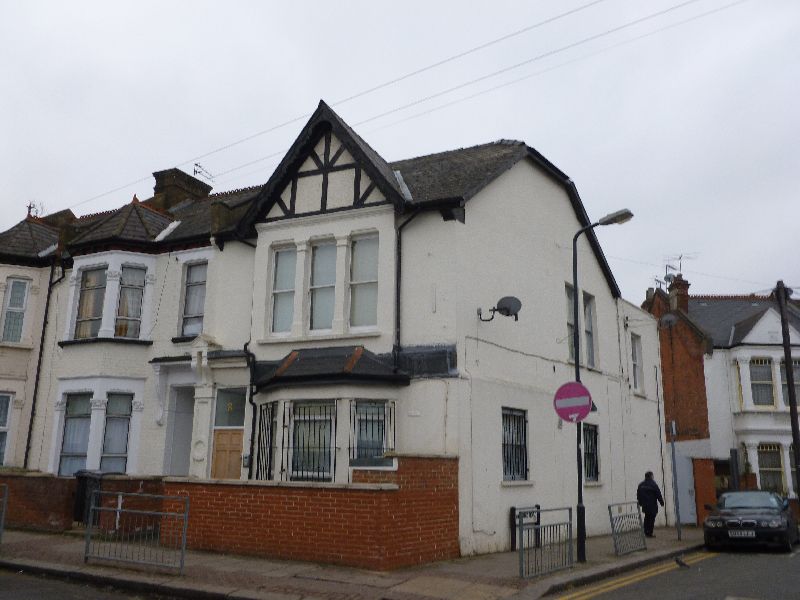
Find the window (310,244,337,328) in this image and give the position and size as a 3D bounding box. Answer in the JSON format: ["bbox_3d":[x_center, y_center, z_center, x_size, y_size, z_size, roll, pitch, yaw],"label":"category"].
[{"bbox_3d":[-1.627,-0.293,13.764,0.670,1.920,0.200,-5,-15,23],"label":"window"}]

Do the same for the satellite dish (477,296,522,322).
[{"bbox_3d":[2.007,0.191,12.991,0.820,0.440,0.450,-9,-17,33],"label":"satellite dish"}]

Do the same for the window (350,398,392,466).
[{"bbox_3d":[-0.540,2.604,12.125,0.870,1.440,0.200,7,-15,-23],"label":"window"}]

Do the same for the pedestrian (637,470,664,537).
[{"bbox_3d":[6.753,5.515,17.500,0.560,1.690,0.400,-9,-17,35],"label":"pedestrian"}]

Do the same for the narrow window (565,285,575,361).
[{"bbox_3d":[4.416,0.608,16.534,0.150,2.004,0.636,-10,-18,39],"label":"narrow window"}]

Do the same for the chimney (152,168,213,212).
[{"bbox_3d":[-6.287,-2.837,18.608,0.789,1.250,1.577,-5,-15,23],"label":"chimney"}]

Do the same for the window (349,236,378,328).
[{"bbox_3d":[-0.759,-0.381,13.536,0.683,2.005,0.150,-5,-15,23],"label":"window"}]

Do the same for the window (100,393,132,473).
[{"bbox_3d":[-6.553,3.114,15.004,0.558,1.889,0.180,5,-14,-16],"label":"window"}]

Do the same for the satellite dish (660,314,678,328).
[{"bbox_3d":[10.828,0.864,26.000,0.660,0.560,0.350,-8,-16,33],"label":"satellite dish"}]

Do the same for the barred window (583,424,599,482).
[{"bbox_3d":[4.845,3.860,16.359,0.150,1.416,0.907,-10,-18,39],"label":"barred window"}]

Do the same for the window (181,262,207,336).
[{"bbox_3d":[-4.847,-0.031,15.260,0.720,1.760,0.200,-5,-15,23],"label":"window"}]

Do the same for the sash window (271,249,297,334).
[{"bbox_3d":[-2.540,-0.230,14.149,0.660,1.910,0.200,-5,-15,23],"label":"sash window"}]

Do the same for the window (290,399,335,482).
[{"bbox_3d":[-1.651,2.621,12.102,0.960,1.470,0.200,-5,-15,23],"label":"window"}]

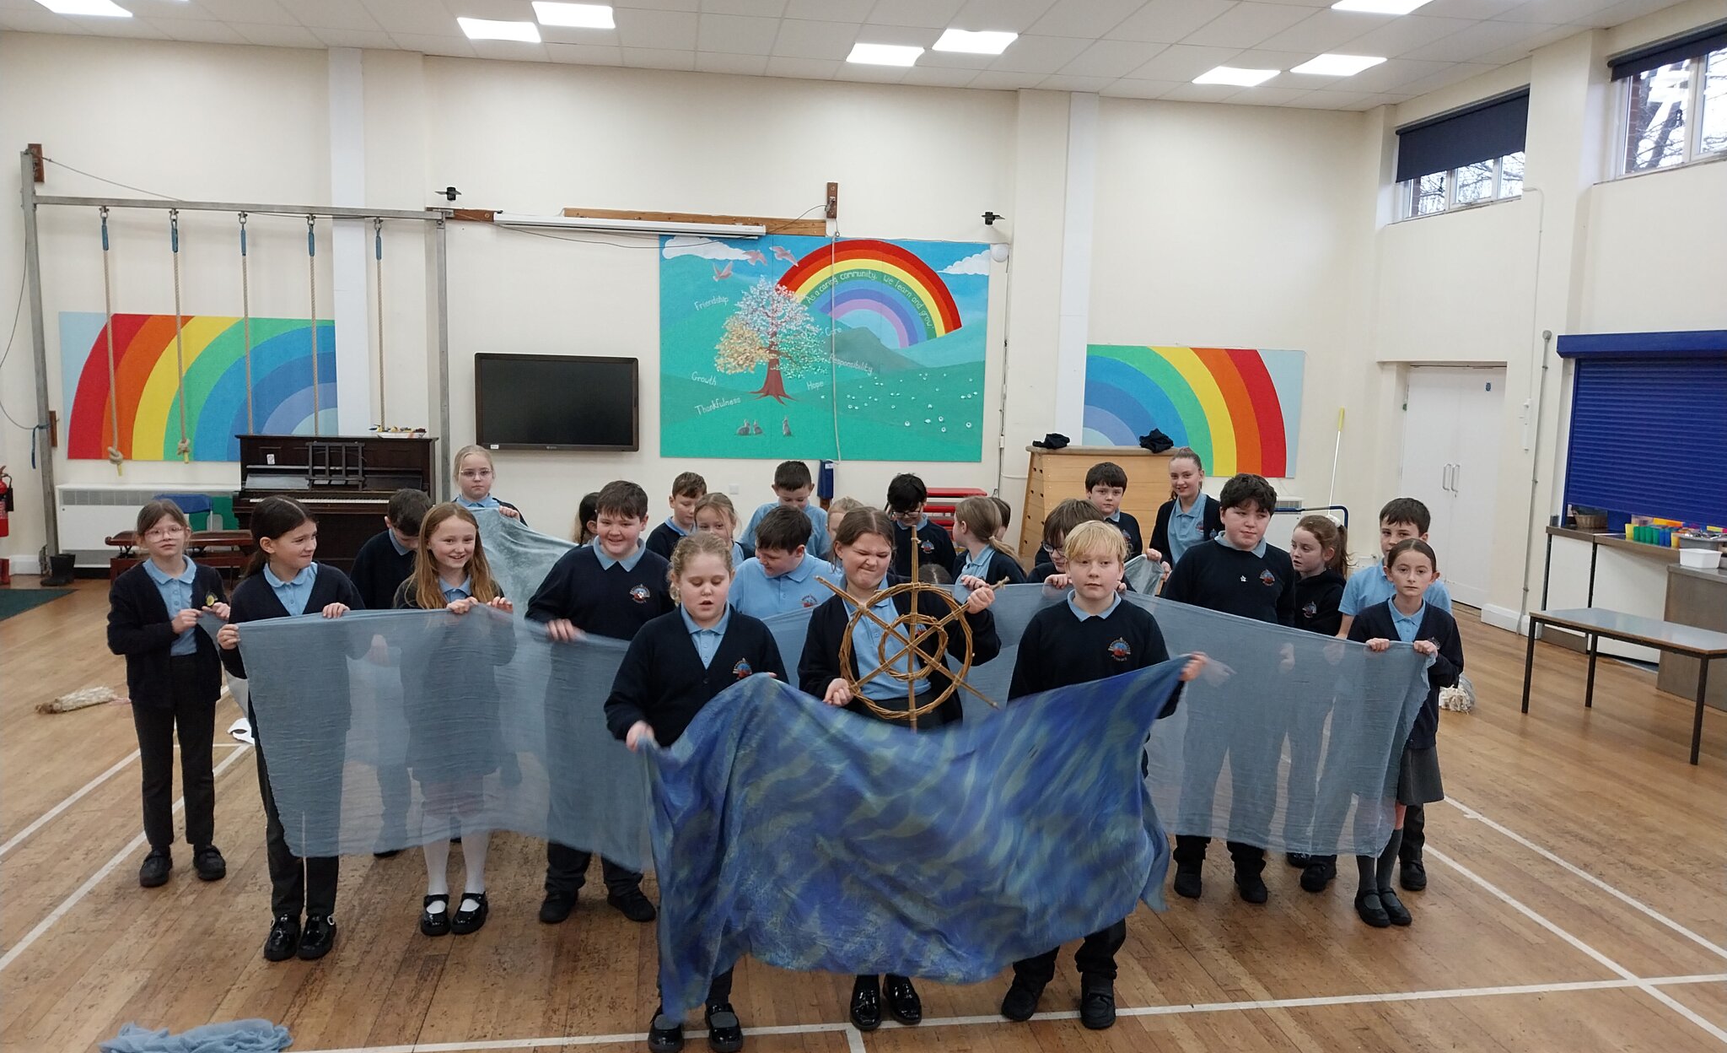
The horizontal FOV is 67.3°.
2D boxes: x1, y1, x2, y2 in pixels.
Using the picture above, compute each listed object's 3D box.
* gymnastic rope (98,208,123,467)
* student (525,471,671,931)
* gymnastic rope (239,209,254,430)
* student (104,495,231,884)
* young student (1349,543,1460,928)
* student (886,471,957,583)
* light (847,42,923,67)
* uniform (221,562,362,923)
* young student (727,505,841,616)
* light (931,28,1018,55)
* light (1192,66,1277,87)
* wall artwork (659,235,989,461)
[{"bbox_3d":[-6.073,-1.514,10.484,0.130,2.083,0.120,1,7,-9],"label":"gymnastic rope"},{"bbox_3d":[-0.892,0.601,4.464,0.520,1.500,0.400,0,7,-13],"label":"student"},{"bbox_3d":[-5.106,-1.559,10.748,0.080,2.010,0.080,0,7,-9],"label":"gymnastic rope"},{"bbox_3d":[-2.513,0.596,4.693,0.440,1.380,0.360,-3,8,-31],"label":"student"},{"bbox_3d":[1.923,0.725,4.665,0.420,1.370,0.340,2,7,4],"label":"young student"},{"bbox_3d":[0.220,0.471,6.006,0.430,1.450,0.340,2,7,3],"label":"student"},{"bbox_3d":[0.164,-3.808,10.469,0.585,0.040,0.585,0,7,-9],"label":"light"},{"bbox_3d":[-1.802,0.705,4.154,0.440,1.190,0.320,-1,7,-21],"label":"uniform"},{"bbox_3d":[-0.287,0.594,4.667,0.420,1.400,0.300,1,7,-3],"label":"young student"},{"bbox_3d":[0.847,-3.731,9.971,0.585,0.040,0.585,0,7,-9],"label":"light"},{"bbox_3d":[3.129,-3.786,10.925,0.585,0.040,0.585,0,7,-9],"label":"light"},{"bbox_3d":[-0.335,-1.577,11.677,2.950,1.966,0.040,0,7,-9],"label":"wall artwork"}]

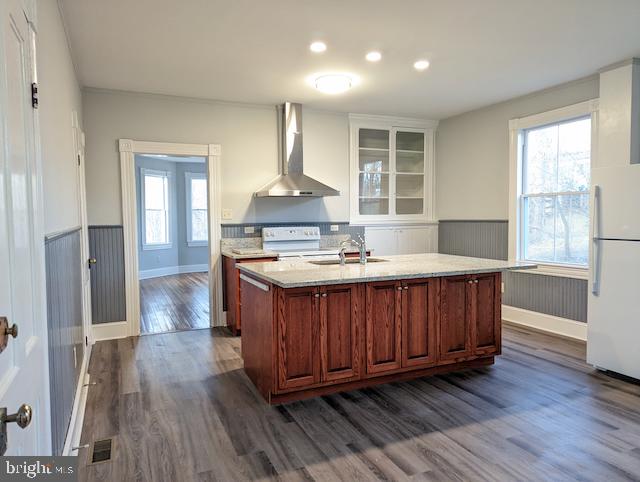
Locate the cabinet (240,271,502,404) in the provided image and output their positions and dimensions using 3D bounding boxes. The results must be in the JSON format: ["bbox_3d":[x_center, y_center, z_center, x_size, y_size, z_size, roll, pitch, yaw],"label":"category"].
[{"bbox_3d":[0.447,0.668,3.893,2.083,0.884,0.921,-2,3,-24],"label":"cabinet"}]

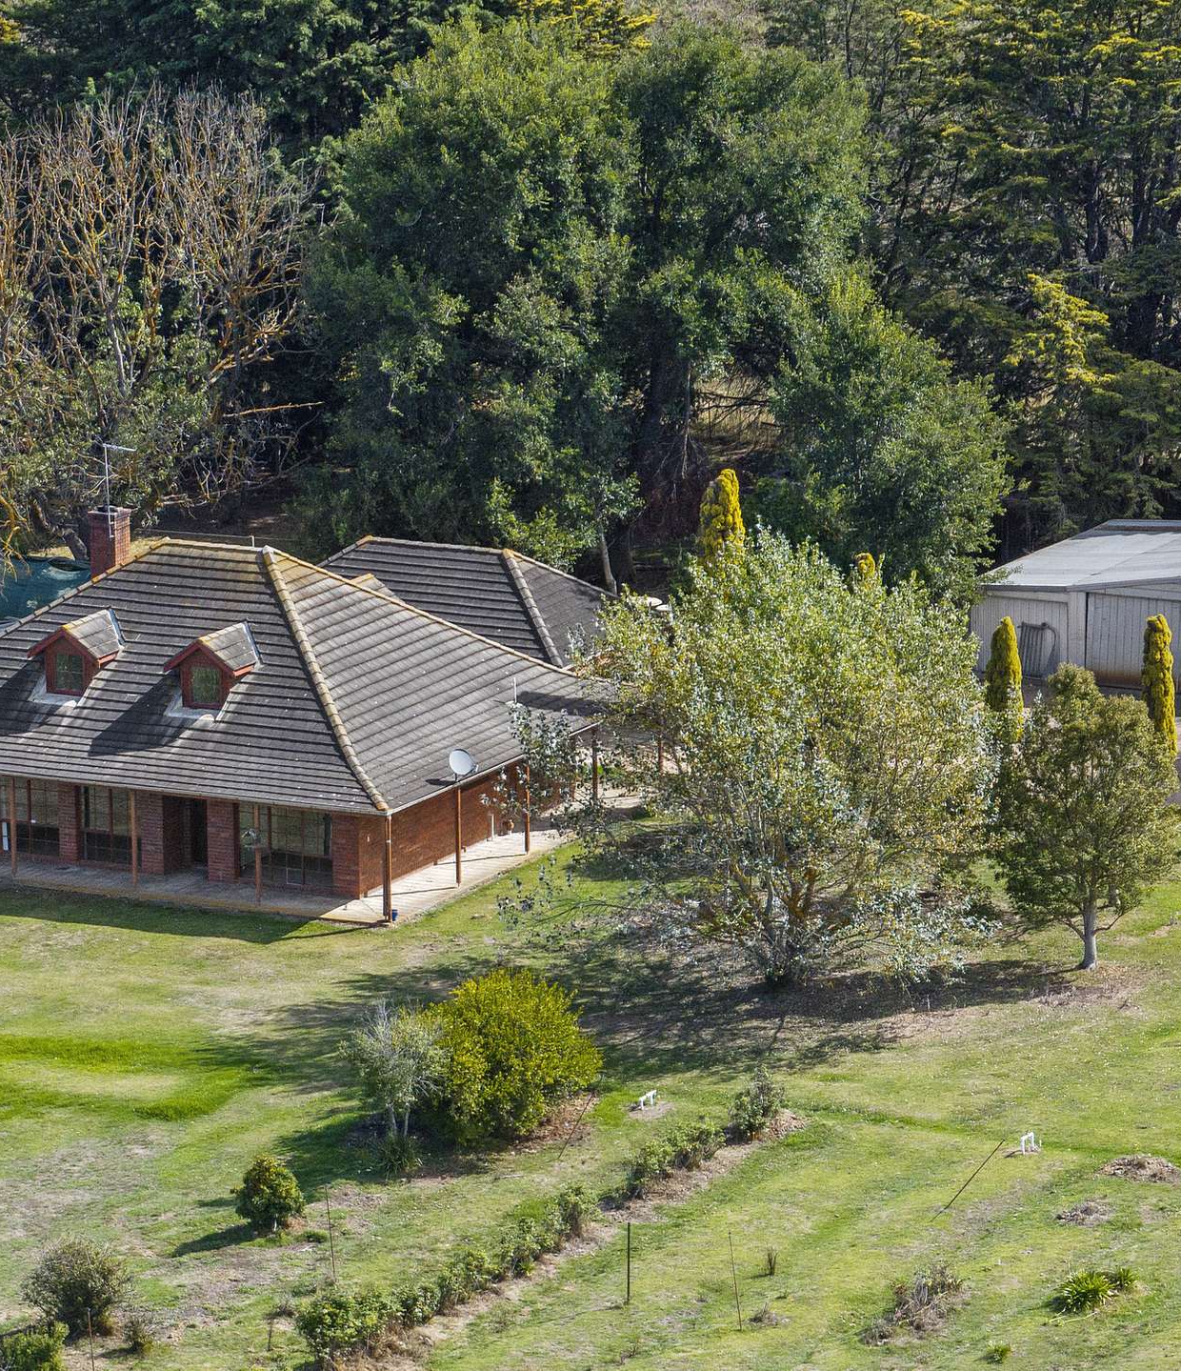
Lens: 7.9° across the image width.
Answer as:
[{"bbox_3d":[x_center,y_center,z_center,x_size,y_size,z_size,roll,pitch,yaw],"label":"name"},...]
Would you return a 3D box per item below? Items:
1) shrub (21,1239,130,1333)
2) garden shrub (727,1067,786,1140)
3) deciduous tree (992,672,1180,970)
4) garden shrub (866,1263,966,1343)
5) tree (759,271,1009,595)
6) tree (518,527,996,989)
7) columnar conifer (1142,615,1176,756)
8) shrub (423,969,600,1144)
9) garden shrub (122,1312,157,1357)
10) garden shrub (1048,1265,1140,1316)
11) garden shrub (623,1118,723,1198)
[{"bbox_3d":[-10.250,11.889,169.020,2.161,1.860,2.053,0,12,0],"label":"shrub"},{"bbox_3d":[3.519,8.861,181.180,1.250,1.449,1.187,0,12,0],"label":"garden shrub"},{"bbox_3d":[11.284,3.025,192.512,4.157,7.040,3.950,0,12,0],"label":"deciduous tree"},{"bbox_3d":[6.380,12.021,166.199,1.600,0.850,2.100,6,14,27],"label":"garden shrub"},{"bbox_3d":[7.931,-6.203,228.654,6.716,9.617,6.380,0,12,0],"label":"tree"},{"bbox_3d":[3.831,1.546,190.995,10.600,10.200,9.800,-1,13,0],"label":"tree"},{"bbox_3d":[13.979,0.841,206.644,0.940,5.266,0.940,0,12,0],"label":"columnar conifer"},{"bbox_3d":[-1.696,7.768,181.447,3.789,3.427,3.599,0,12,0],"label":"shrub"},{"bbox_3d":[-8.755,12.520,164.996,0.660,0.750,0.620,-1,13,0],"label":"garden shrub"},{"bbox_3d":[9.865,11.855,167.510,1.300,0.520,1.900,6,14,27],"label":"garden shrub"},{"bbox_3d":[1.757,9.754,176.211,1.000,0.900,2.800,6,14,27],"label":"garden shrub"}]

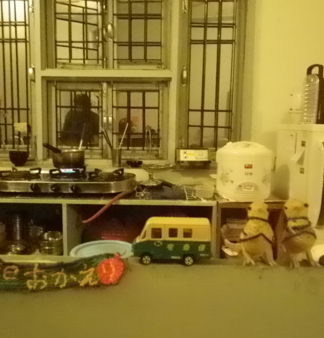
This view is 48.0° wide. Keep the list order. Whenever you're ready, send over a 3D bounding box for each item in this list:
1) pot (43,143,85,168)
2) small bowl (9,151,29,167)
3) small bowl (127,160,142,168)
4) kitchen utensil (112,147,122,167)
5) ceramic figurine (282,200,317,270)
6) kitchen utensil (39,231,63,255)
[{"bbox_3d":[-0.478,-0.060,1.740,0.157,0.118,0.292,3,7,15],"label":"pot"},{"bbox_3d":[-0.788,-0.066,2.015,0.108,0.078,0.108,1,7,0],"label":"small bowl"},{"bbox_3d":[-0.149,-0.029,1.970,0.083,0.035,0.083,1,7,0],"label":"small bowl"},{"bbox_3d":[-0.246,-0.063,1.978,0.054,0.098,0.054,1,7,1],"label":"kitchen utensil"},{"bbox_3d":[0.379,0.172,1.001,0.092,0.178,0.080,3,7,15],"label":"ceramic figurine"},{"bbox_3d":[-0.520,0.342,1.712,0.108,0.082,0.108,1,7,1],"label":"kitchen utensil"}]

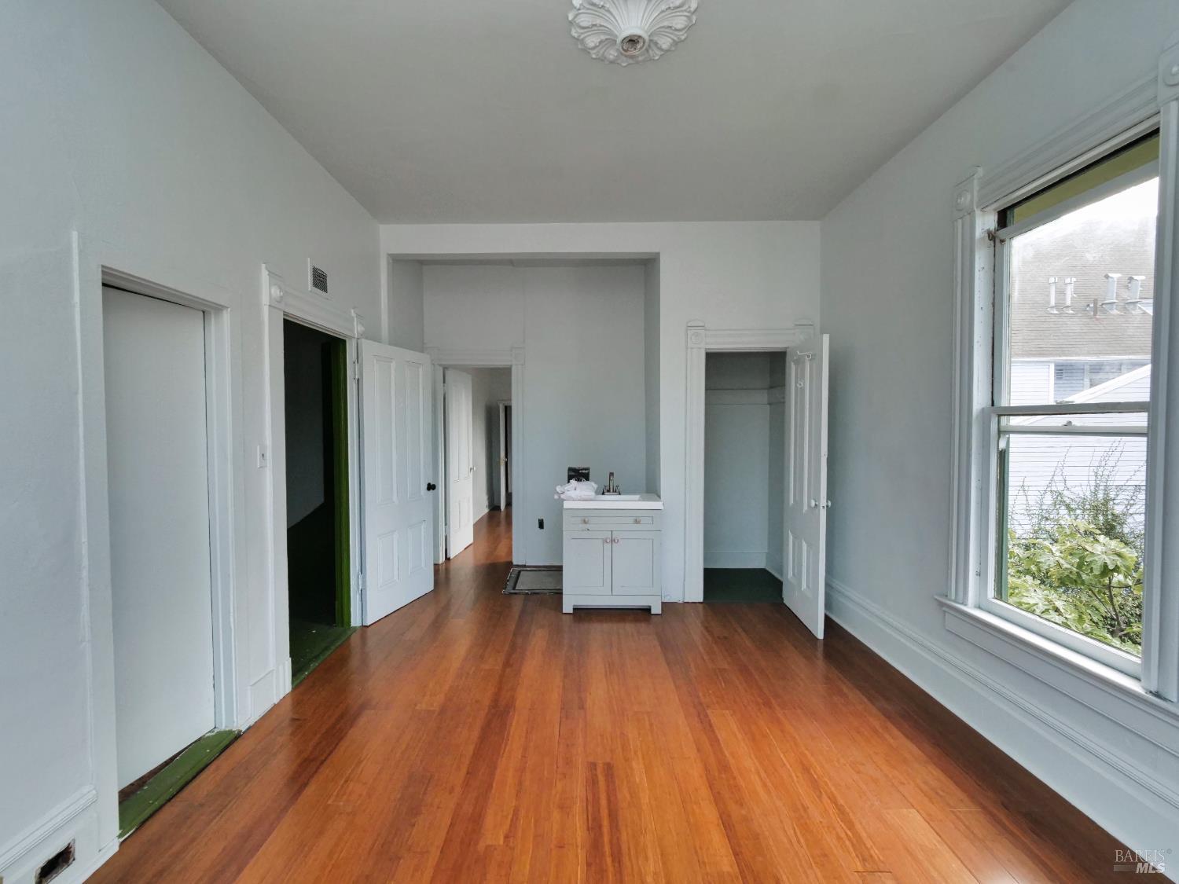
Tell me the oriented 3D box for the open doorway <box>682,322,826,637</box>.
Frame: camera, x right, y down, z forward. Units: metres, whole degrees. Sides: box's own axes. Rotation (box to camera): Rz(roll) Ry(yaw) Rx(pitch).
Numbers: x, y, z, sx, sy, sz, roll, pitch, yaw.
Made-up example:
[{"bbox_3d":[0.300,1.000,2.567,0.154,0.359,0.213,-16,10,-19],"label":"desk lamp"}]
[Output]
[{"bbox_3d":[1.315,0.191,3.577,1.059,2.287,0.752,0,2,0],"label":"open doorway"}]

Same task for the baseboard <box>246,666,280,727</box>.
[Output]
[{"bbox_3d":[-1.645,1.280,2.395,0.030,0.198,0.228,0,2,0],"label":"baseboard"}]

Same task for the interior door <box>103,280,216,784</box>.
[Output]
[{"bbox_3d":[-1.830,0.392,1.948,0.045,1.980,0.604,0,2,7],"label":"interior door"}]

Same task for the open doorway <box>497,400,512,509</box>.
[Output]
[{"bbox_3d":[-1.299,0.212,8.913,0.792,1.960,0.139,0,2,0],"label":"open doorway"}]

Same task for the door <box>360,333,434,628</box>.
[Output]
[{"bbox_3d":[-1.515,0.293,3.824,0.045,2.064,0.812,0,2,15],"label":"door"}]

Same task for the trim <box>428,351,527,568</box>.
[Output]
[{"bbox_3d":[-1.187,0.153,5.050,1.030,2.297,0.109,0,2,0],"label":"trim"}]

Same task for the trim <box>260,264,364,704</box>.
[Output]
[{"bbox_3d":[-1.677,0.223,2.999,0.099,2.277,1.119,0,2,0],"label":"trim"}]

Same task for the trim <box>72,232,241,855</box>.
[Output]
[{"bbox_3d":[-1.681,0.353,1.903,0.119,2.079,0.742,0,2,0],"label":"trim"}]

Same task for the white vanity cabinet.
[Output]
[{"bbox_3d":[0.180,0.890,3.923,0.777,0.876,0.475,0,2,0],"label":"white vanity cabinet"}]

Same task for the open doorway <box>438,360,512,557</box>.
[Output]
[{"bbox_3d":[-1.197,0.256,5.072,0.782,2.089,0.148,0,2,0],"label":"open doorway"}]

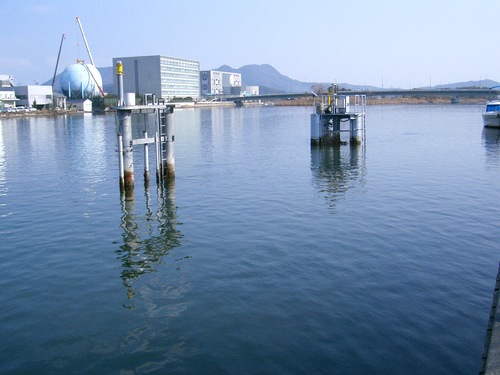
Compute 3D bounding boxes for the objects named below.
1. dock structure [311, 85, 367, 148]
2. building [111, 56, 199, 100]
[{"bbox_3d":[5.339,-4.457,34.600,3.250,3.600,3.000,0,9,4],"label":"dock structure"},{"bbox_3d":[-61.060,-71.708,375.125,34.300,27.000,57.000,2,9,19],"label":"building"}]

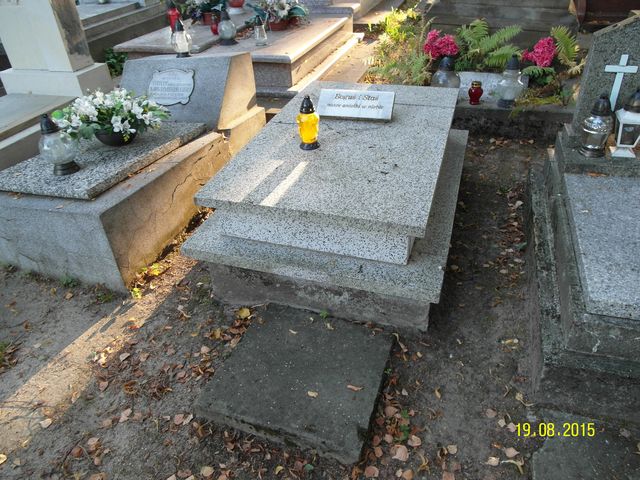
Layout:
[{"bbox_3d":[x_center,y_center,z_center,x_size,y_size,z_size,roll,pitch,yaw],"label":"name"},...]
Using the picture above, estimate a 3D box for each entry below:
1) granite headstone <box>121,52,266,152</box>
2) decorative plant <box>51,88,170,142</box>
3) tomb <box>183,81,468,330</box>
[{"bbox_3d":[-0.803,-0.840,2.660,0.804,0.451,0.524,5,34,17],"label":"granite headstone"},{"bbox_3d":[-1.060,-0.636,2.266,0.540,0.210,0.340,-2,37,2],"label":"decorative plant"},{"bbox_3d":[0.181,-0.357,2.377,1.089,0.418,1.653,9,38,17],"label":"tomb"}]

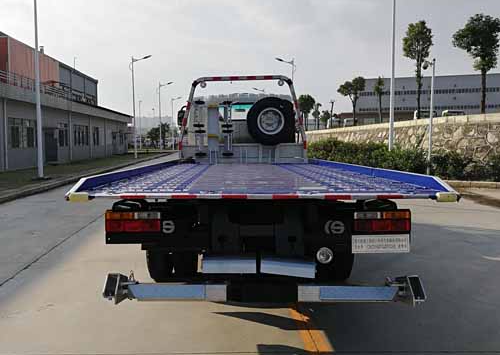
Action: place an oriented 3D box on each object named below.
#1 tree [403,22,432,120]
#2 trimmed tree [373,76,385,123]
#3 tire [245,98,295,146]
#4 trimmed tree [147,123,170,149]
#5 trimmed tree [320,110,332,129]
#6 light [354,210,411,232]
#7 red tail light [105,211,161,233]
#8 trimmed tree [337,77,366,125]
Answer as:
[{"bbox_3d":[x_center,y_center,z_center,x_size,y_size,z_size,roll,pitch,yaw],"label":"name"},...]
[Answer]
[{"bbox_3d":[10.522,-6.659,24.500,1.900,6.400,1.900,0,5,0],"label":"tree"},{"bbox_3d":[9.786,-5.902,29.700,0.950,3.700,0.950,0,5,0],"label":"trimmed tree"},{"bbox_3d":[0.357,-0.954,6.600,0.800,0.800,0.220,0,5,-3],"label":"tire"},{"bbox_3d":[-17.596,-7.981,75.000,4.500,5.200,4.400,0,5,0],"label":"trimmed tree"},{"bbox_3d":[11.377,-8.551,58.000,1.750,3.000,1.750,0,5,0],"label":"trimmed tree"},{"bbox_3d":[0.975,0.323,2.860,0.405,0.160,0.100,0,5,-3],"label":"light"},{"bbox_3d":[-0.841,0.316,2.800,0.395,0.158,0.100,0,5,-3],"label":"red tail light"},{"bbox_3d":[8.979,-6.723,34.500,2.500,4.400,2.400,0,5,0],"label":"trimmed tree"}]

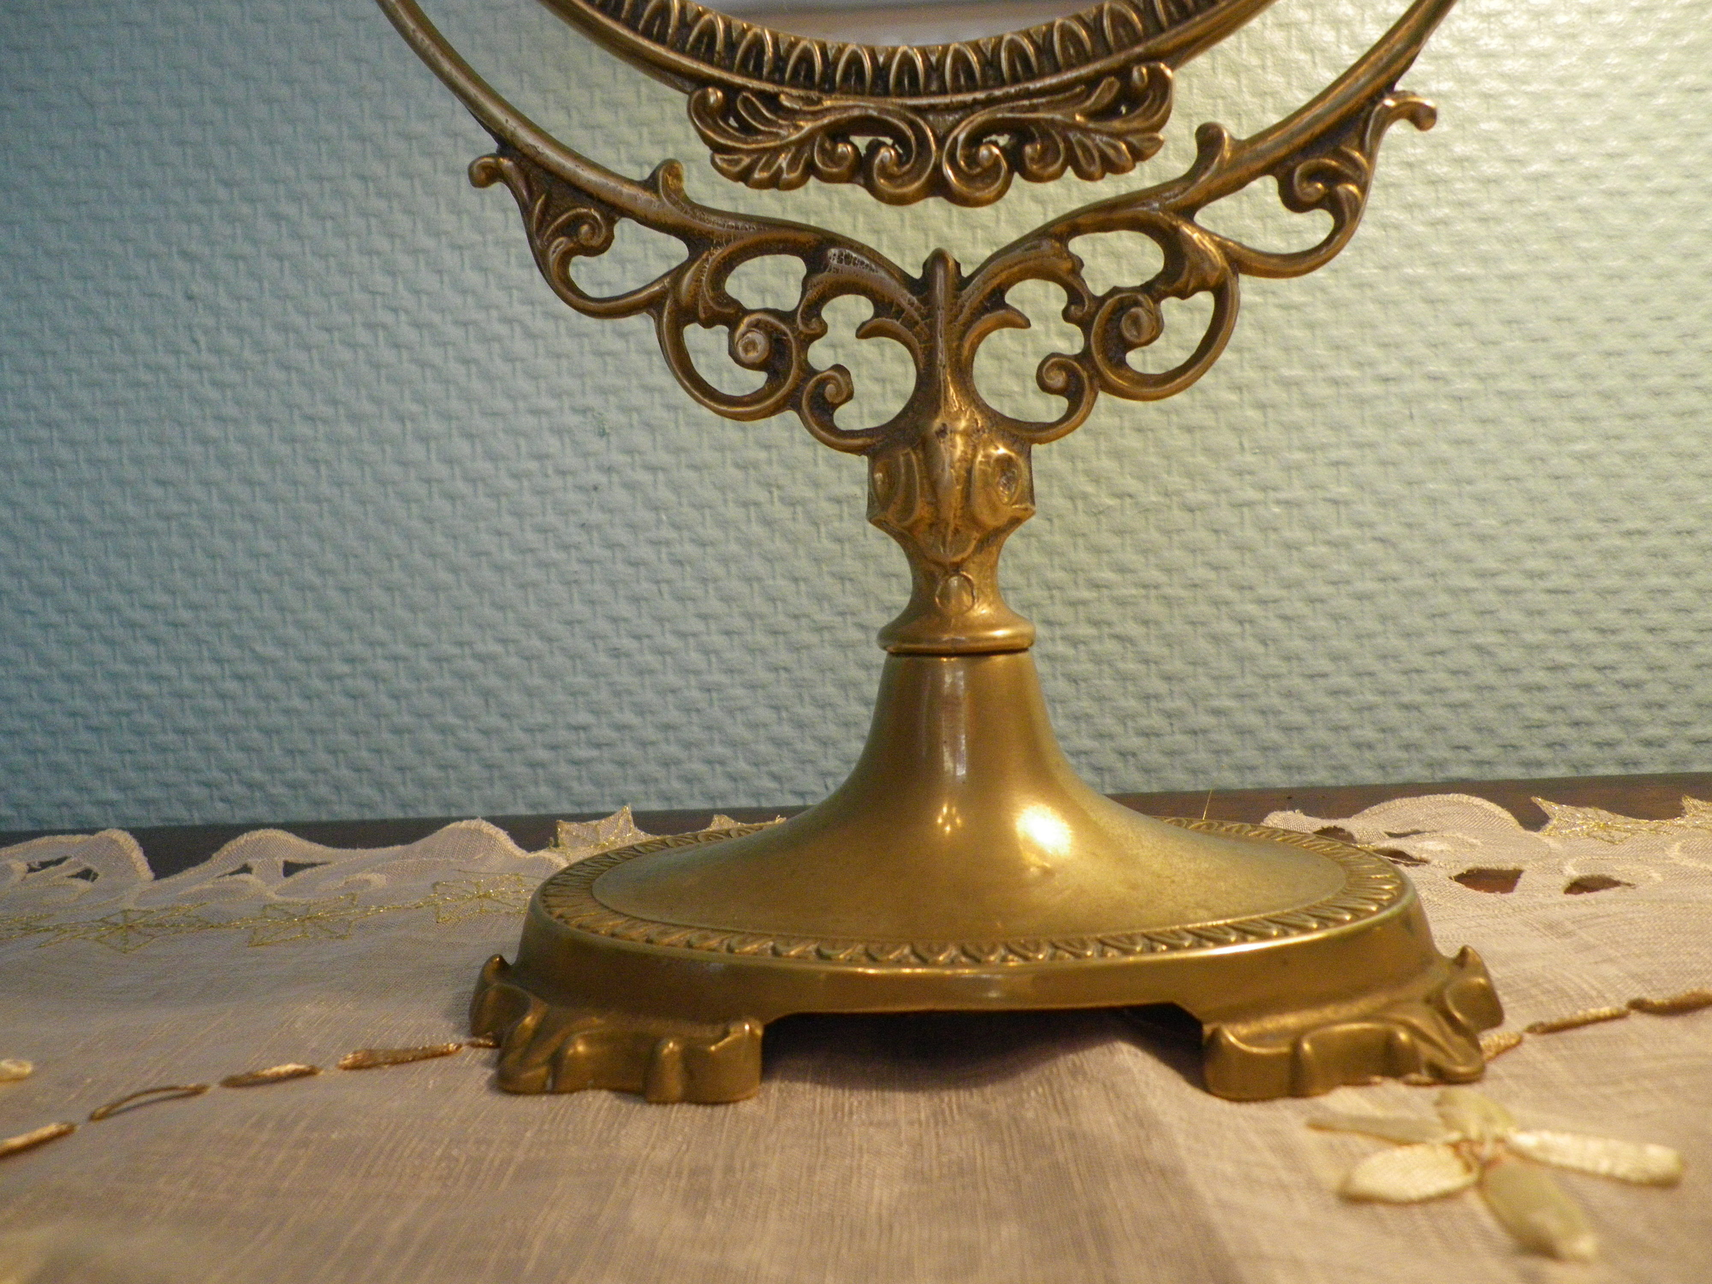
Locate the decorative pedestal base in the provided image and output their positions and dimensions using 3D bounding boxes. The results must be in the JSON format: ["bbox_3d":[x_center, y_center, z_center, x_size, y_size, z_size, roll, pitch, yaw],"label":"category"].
[{"bbox_3d":[0.019,0.029,0.243,0.164,0.056,0.103,-2,9,3],"label":"decorative pedestal base"}]

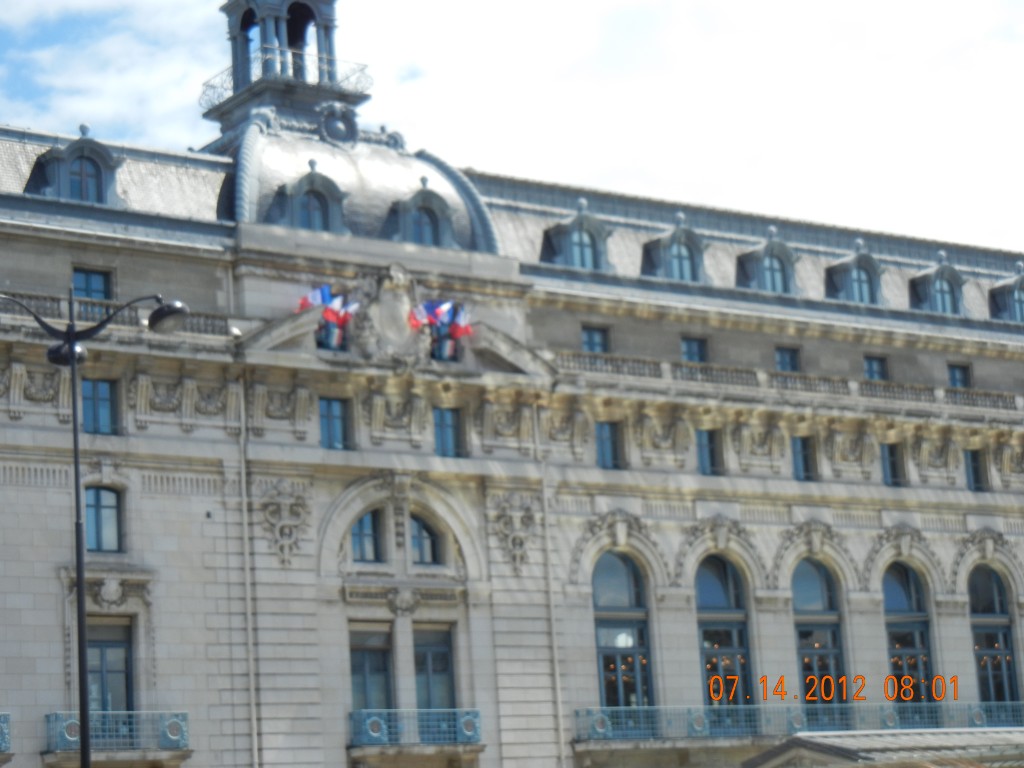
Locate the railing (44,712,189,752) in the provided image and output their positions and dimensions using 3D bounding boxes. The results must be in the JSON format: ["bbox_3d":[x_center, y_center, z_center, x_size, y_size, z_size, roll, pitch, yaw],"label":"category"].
[{"bbox_3d":[-10.578,9.318,61.041,3.793,1.000,0.800,5,-15,-34],"label":"railing"}]

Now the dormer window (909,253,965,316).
[{"bbox_3d":[16.551,-3.871,89.700,2.420,2.574,1.496,5,-15,-35],"label":"dormer window"}]

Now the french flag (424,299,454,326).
[{"bbox_3d":[-2.269,-2.242,71.734,0.950,0.945,0.450,5,-14,-34],"label":"french flag"}]

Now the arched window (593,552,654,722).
[{"bbox_3d":[3.505,8.481,74.616,2.200,5.956,0.350,5,-14,-34],"label":"arched window"}]

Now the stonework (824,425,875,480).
[{"bbox_3d":[11.717,2.382,79.049,1.950,1.800,0.500,5,-15,-34],"label":"stonework"}]

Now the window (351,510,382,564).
[{"bbox_3d":[-4.957,5.111,76.619,1.370,1.820,0.400,5,-16,-34],"label":"window"}]

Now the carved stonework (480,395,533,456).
[{"bbox_3d":[-0.145,1.485,80.418,1.900,1.980,0.550,5,-16,-34],"label":"carved stonework"}]

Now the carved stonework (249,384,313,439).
[{"bbox_3d":[-7.618,0.877,75.260,2.100,1.700,0.550,5,-16,-34],"label":"carved stonework"}]

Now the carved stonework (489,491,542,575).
[{"bbox_3d":[0.140,4.763,72.681,1.800,2.709,0.260,5,-14,-34],"label":"carved stonework"}]

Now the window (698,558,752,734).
[{"bbox_3d":[7.844,9.551,84.522,2.750,6.700,0.450,5,-16,-34],"label":"window"}]

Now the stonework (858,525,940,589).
[{"bbox_3d":[14.157,6.485,83.444,3.974,2.469,0.600,5,-15,-35],"label":"stonework"}]

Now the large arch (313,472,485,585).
[{"bbox_3d":[-3.391,4.452,70.496,6.100,3.288,0.520,5,-14,-34],"label":"large arch"}]

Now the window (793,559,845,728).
[{"bbox_3d":[10.423,8.788,77.007,2.210,5.912,0.350,5,-15,-34],"label":"window"}]

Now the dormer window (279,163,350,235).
[{"bbox_3d":[-6.457,-5.895,72.575,2.384,2.426,1.200,5,-14,-34],"label":"dormer window"}]

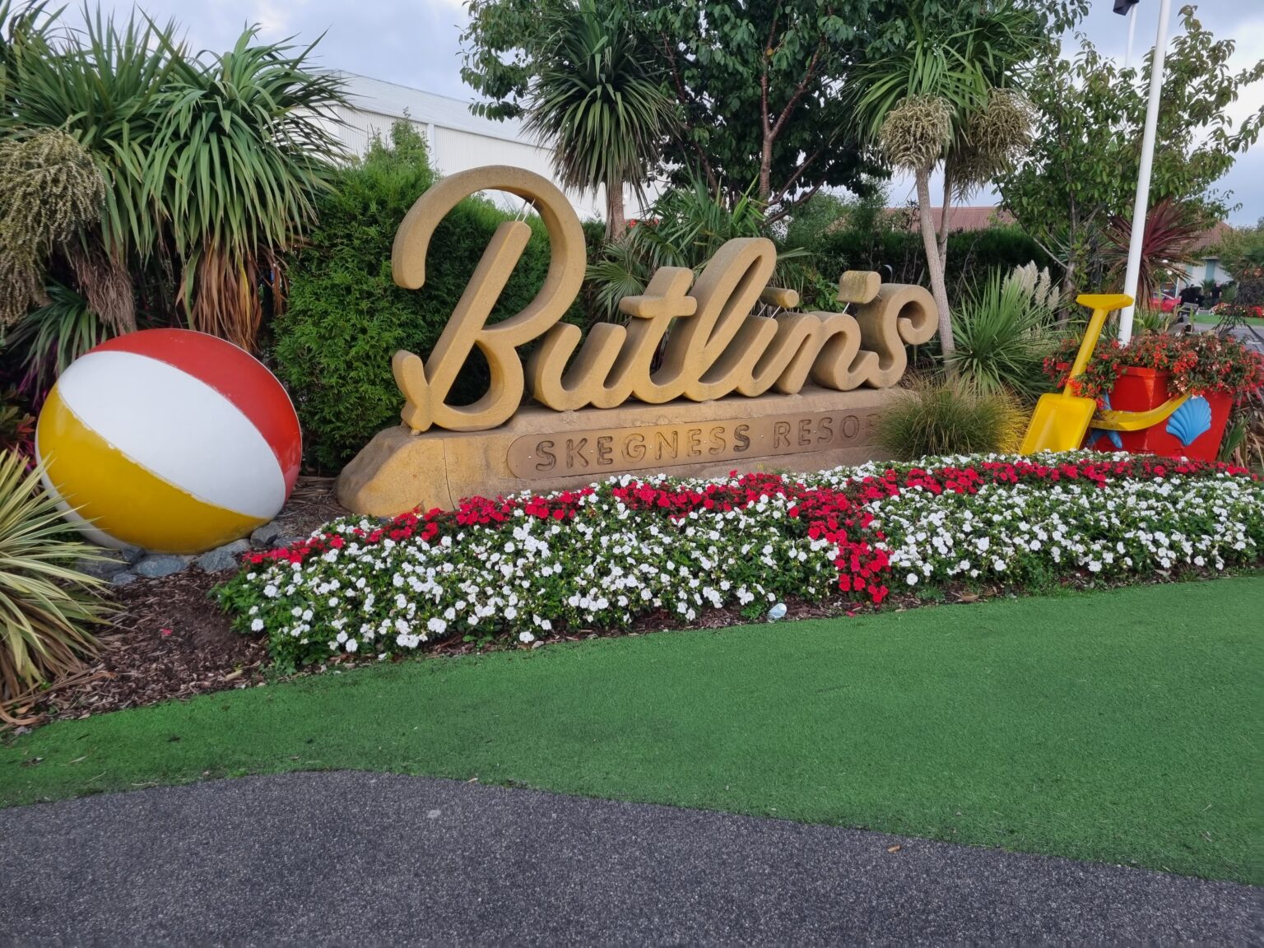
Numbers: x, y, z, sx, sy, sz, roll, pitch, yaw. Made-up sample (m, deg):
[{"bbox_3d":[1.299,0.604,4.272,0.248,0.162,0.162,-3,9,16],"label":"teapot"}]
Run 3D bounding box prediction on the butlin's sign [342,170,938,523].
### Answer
[{"bbox_3d":[0.427,-1.054,7.212,5.300,2.150,0.900,-5,13,-28],"label":"butlin's sign"}]

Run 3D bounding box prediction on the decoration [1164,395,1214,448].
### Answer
[{"bbox_3d":[4.551,-0.431,7.750,0.420,0.430,0.080,3,20,-9],"label":"decoration"}]

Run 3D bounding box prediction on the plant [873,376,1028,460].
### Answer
[{"bbox_3d":[2.600,-0.456,7.750,1.250,0.740,1.150,-5,13,-28],"label":"plant"}]

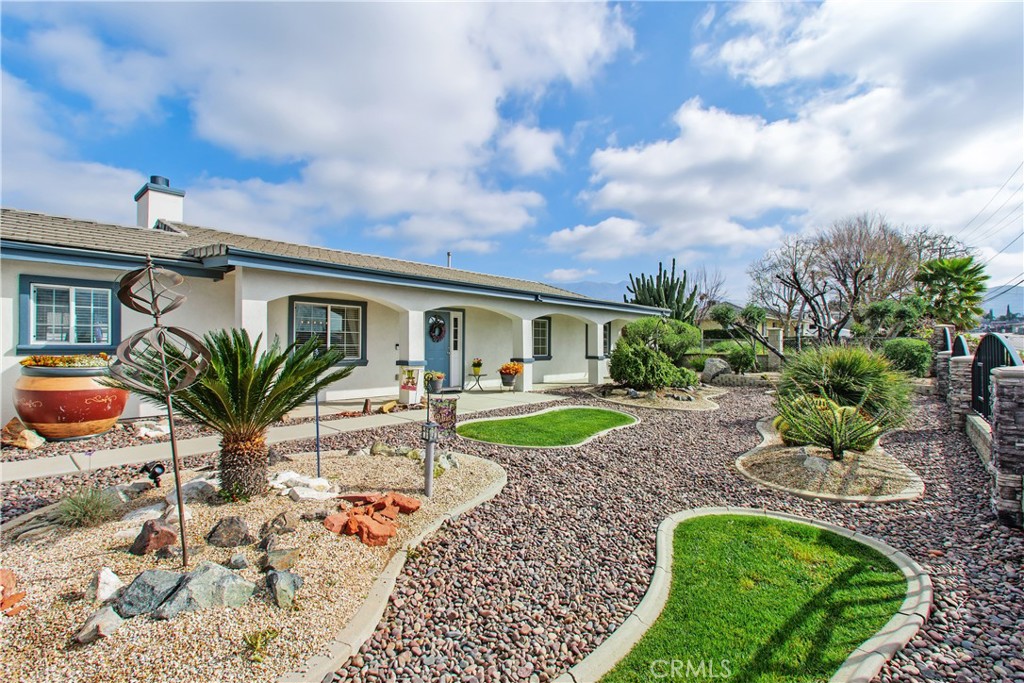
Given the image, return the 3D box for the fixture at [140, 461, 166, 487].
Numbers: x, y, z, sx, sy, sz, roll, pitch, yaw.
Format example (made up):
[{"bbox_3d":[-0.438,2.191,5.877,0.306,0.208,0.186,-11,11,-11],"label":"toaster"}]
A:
[{"bbox_3d":[-2.980,1.095,3.780,0.180,0.210,0.130,0,-1,32],"label":"fixture"}]

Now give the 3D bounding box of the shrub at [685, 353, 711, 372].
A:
[{"bbox_3d":[6.500,0.740,16.000,0.900,0.680,0.800,0,-1,0],"label":"shrub"}]

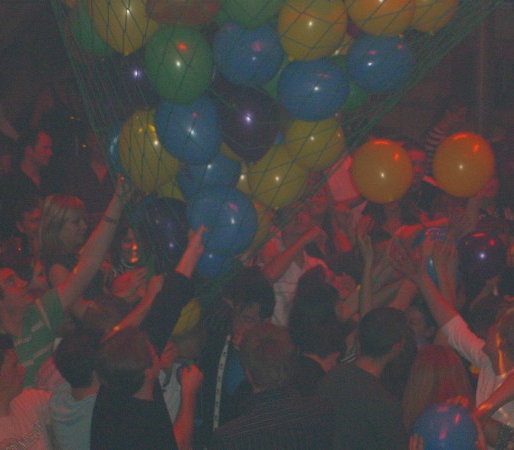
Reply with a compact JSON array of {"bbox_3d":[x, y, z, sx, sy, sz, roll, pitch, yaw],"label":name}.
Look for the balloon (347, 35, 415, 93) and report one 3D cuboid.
[{"bbox_3d":[0.510,-0.666,8.100,0.279,0.254,0.279,0,10,0],"label":"balloon"}]

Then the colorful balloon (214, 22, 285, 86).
[{"bbox_3d":[-0.031,-0.707,8.100,0.291,0.279,0.291,0,10,0],"label":"colorful balloon"}]

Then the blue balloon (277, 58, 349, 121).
[{"bbox_3d":[0.206,-0.494,7.200,0.262,0.226,0.262,0,8,0],"label":"blue balloon"}]

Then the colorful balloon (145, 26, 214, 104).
[{"bbox_3d":[-0.282,-0.581,7.200,0.248,0.281,0.248,0,8,0],"label":"colorful balloon"}]

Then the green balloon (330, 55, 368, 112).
[{"bbox_3d":[0.298,-0.541,7.400,0.247,0.247,0.247,0,8,0],"label":"green balloon"}]

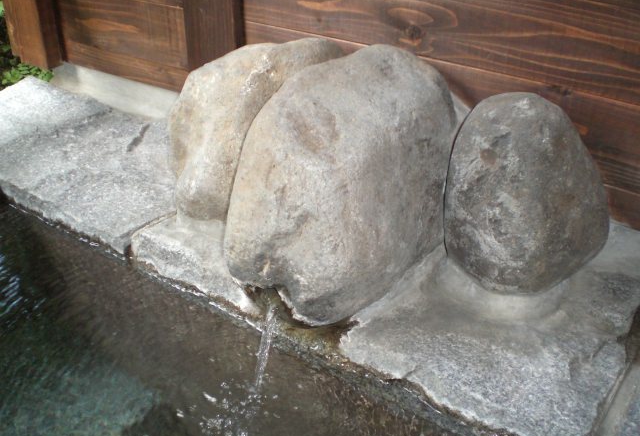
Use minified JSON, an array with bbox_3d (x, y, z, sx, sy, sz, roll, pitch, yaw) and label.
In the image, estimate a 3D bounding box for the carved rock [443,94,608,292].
[{"bbox_3d":[0.329,-0.044,1.143,0.242,0.306,0.240,19,34,28],"label":"carved rock"}]

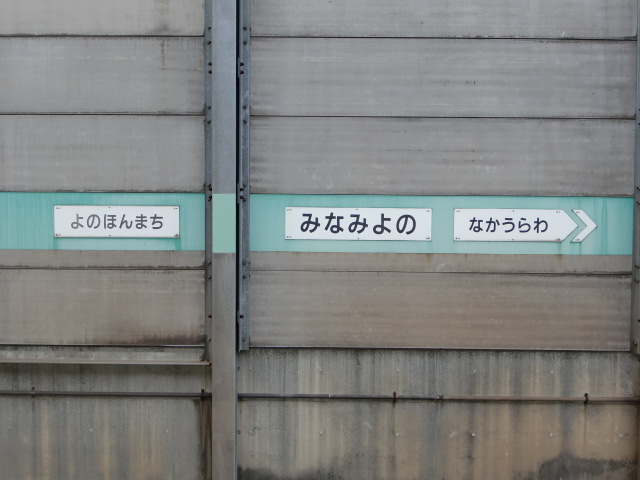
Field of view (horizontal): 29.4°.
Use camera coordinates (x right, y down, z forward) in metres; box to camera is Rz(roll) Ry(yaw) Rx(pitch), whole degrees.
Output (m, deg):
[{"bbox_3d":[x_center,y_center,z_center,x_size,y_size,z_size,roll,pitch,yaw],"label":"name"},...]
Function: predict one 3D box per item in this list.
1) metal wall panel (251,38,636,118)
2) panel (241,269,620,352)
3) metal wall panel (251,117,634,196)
[{"bbox_3d":[0.792,-1.036,7.858,2.520,0.500,0.080,1,3,0],"label":"metal wall panel"},{"bbox_3d":[0.779,0.461,7.947,2.520,0.500,0.080,1,3,0],"label":"panel"},{"bbox_3d":[0.788,-0.537,7.887,2.520,0.500,0.080,1,3,0],"label":"metal wall panel"}]

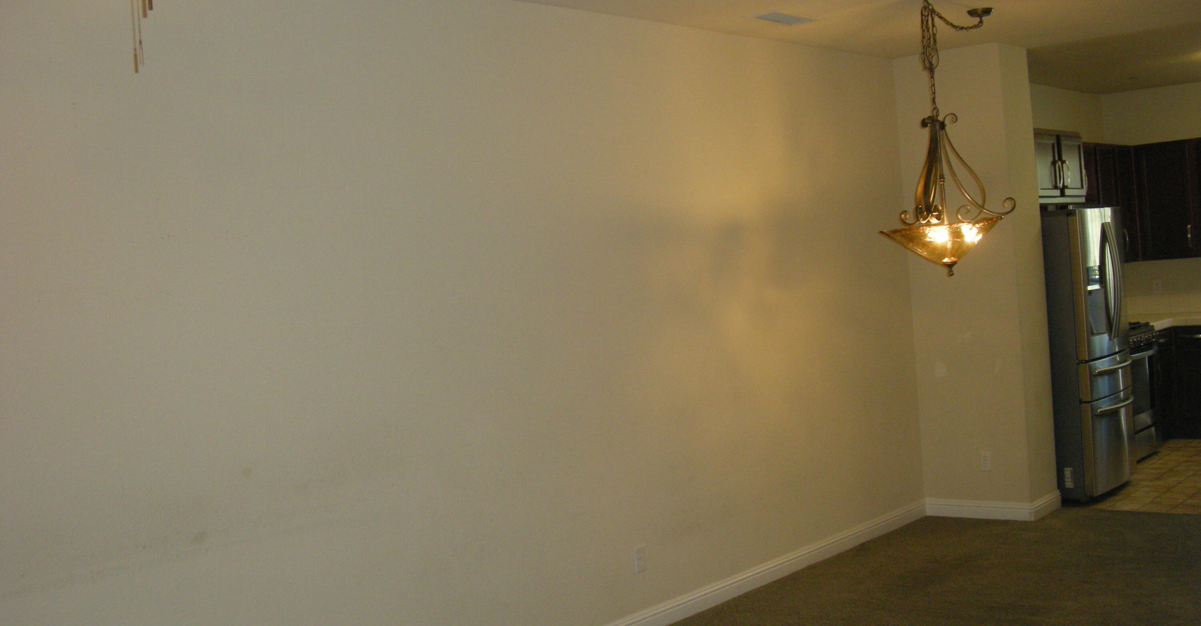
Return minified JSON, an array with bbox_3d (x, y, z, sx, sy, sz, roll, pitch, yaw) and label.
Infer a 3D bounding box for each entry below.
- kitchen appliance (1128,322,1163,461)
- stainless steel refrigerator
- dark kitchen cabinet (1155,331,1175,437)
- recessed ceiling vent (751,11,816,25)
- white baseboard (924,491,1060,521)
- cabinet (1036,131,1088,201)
[{"bbox_3d":[3.550,0.578,9.146,0.670,0.940,0.770,-3,2,42],"label":"kitchen appliance"},{"bbox_3d":[2.874,0.246,8.176,0.900,1.770,0.900,-3,2,42],"label":"stainless steel refrigerator"},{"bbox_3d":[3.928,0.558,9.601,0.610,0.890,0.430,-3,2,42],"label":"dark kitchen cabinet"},{"bbox_3d":[0.868,-1.382,6.062,0.170,0.025,0.400,-3,2,42],"label":"recessed ceiling vent"},{"bbox_3d":[2.375,1.135,7.712,0.645,0.110,0.450,-3,2,42],"label":"white baseboard"},{"bbox_3d":[2.654,-0.908,8.260,0.610,0.460,0.910,-3,2,42],"label":"cabinet"}]

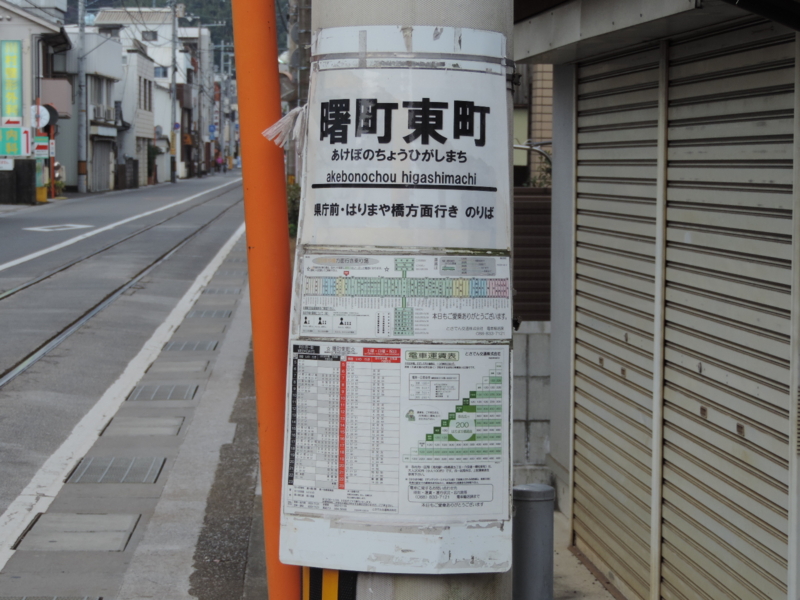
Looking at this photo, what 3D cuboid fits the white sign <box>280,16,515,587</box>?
[{"bbox_3d":[-0.007,-0.001,4.230,0.410,0.955,0.110,1,3,6],"label":"white sign"}]

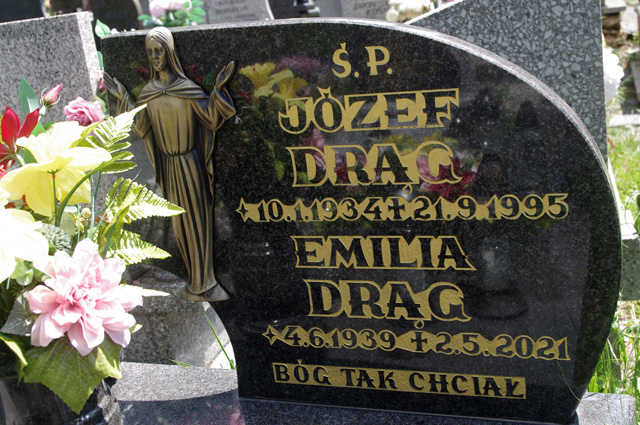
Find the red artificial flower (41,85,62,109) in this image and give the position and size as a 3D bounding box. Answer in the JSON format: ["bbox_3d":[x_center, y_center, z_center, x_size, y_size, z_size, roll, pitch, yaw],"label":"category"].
[{"bbox_3d":[-0.439,-0.190,1.335,0.046,0.030,0.030,-54,20,-23],"label":"red artificial flower"}]

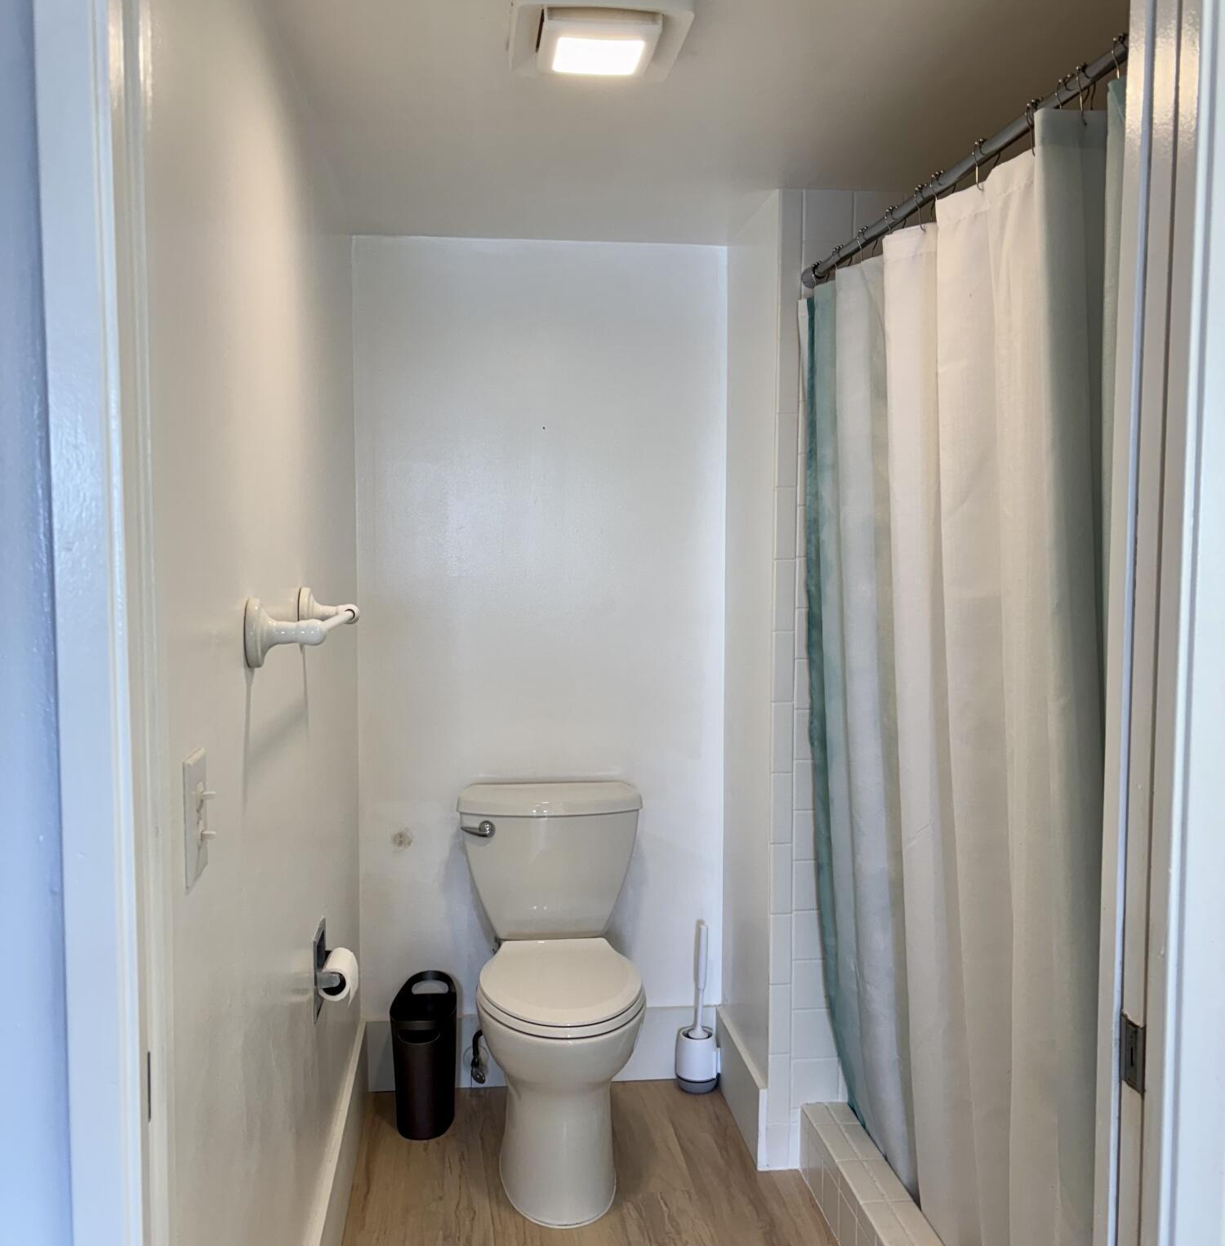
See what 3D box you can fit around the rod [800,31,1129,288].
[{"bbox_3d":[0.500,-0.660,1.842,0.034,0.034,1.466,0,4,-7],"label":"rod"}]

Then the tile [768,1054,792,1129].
[{"bbox_3d":[0.363,1.021,2.690,0.050,0.152,0.010,0,4,-7],"label":"tile"}]

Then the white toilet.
[{"bbox_3d":[-0.123,0.807,2.740,0.430,0.780,0.690,0,4,-6],"label":"white toilet"}]

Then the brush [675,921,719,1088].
[{"bbox_3d":[0.214,0.964,3.086,0.106,0.416,0.102,0,4,-7],"label":"brush"}]

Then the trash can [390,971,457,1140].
[{"bbox_3d":[-0.444,1.034,2.920,0.140,0.302,0.275,0,4,-3],"label":"trash can"}]

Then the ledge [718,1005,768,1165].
[{"bbox_3d":[0.303,1.092,2.921,0.021,0.186,0.475,0,4,-7],"label":"ledge"}]

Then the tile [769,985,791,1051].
[{"bbox_3d":[0.364,0.865,2.679,0.050,0.152,0.010,0,4,-7],"label":"tile"}]

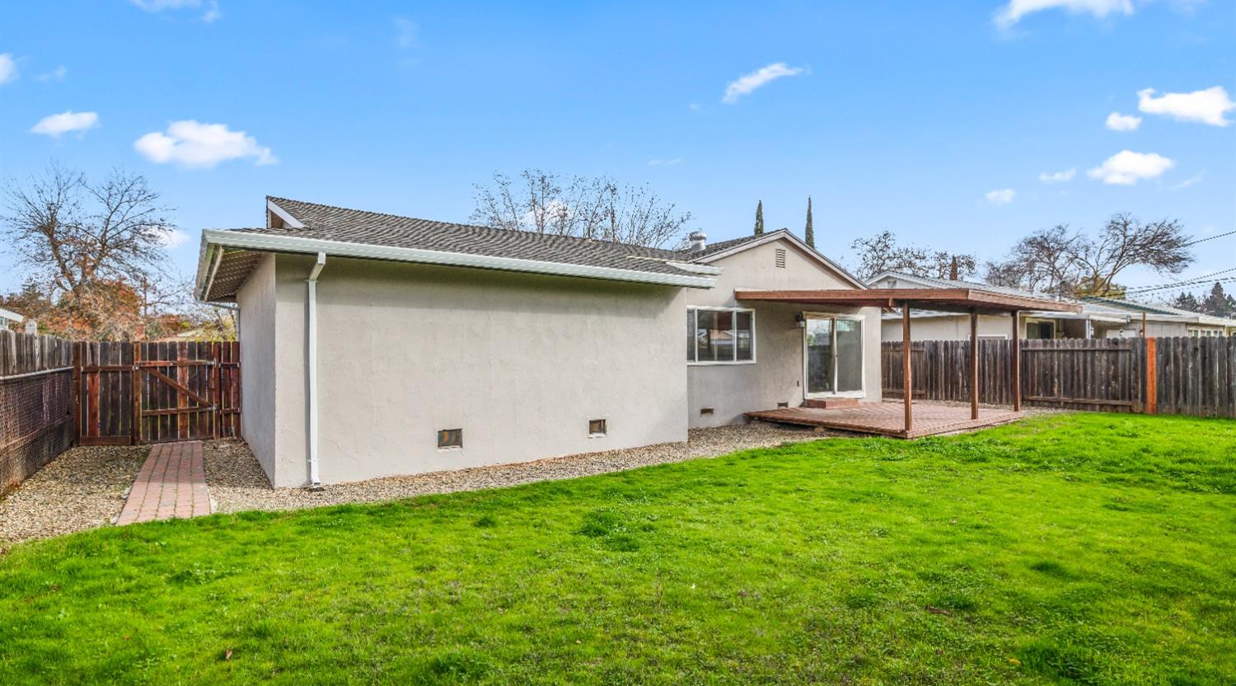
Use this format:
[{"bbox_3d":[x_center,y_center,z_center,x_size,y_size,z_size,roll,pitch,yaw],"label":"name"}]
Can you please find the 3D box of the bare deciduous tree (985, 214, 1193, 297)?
[{"bbox_3d":[23.379,-2.298,29.017,8.400,8.268,8.000,-1,-1,39],"label":"bare deciduous tree"}]

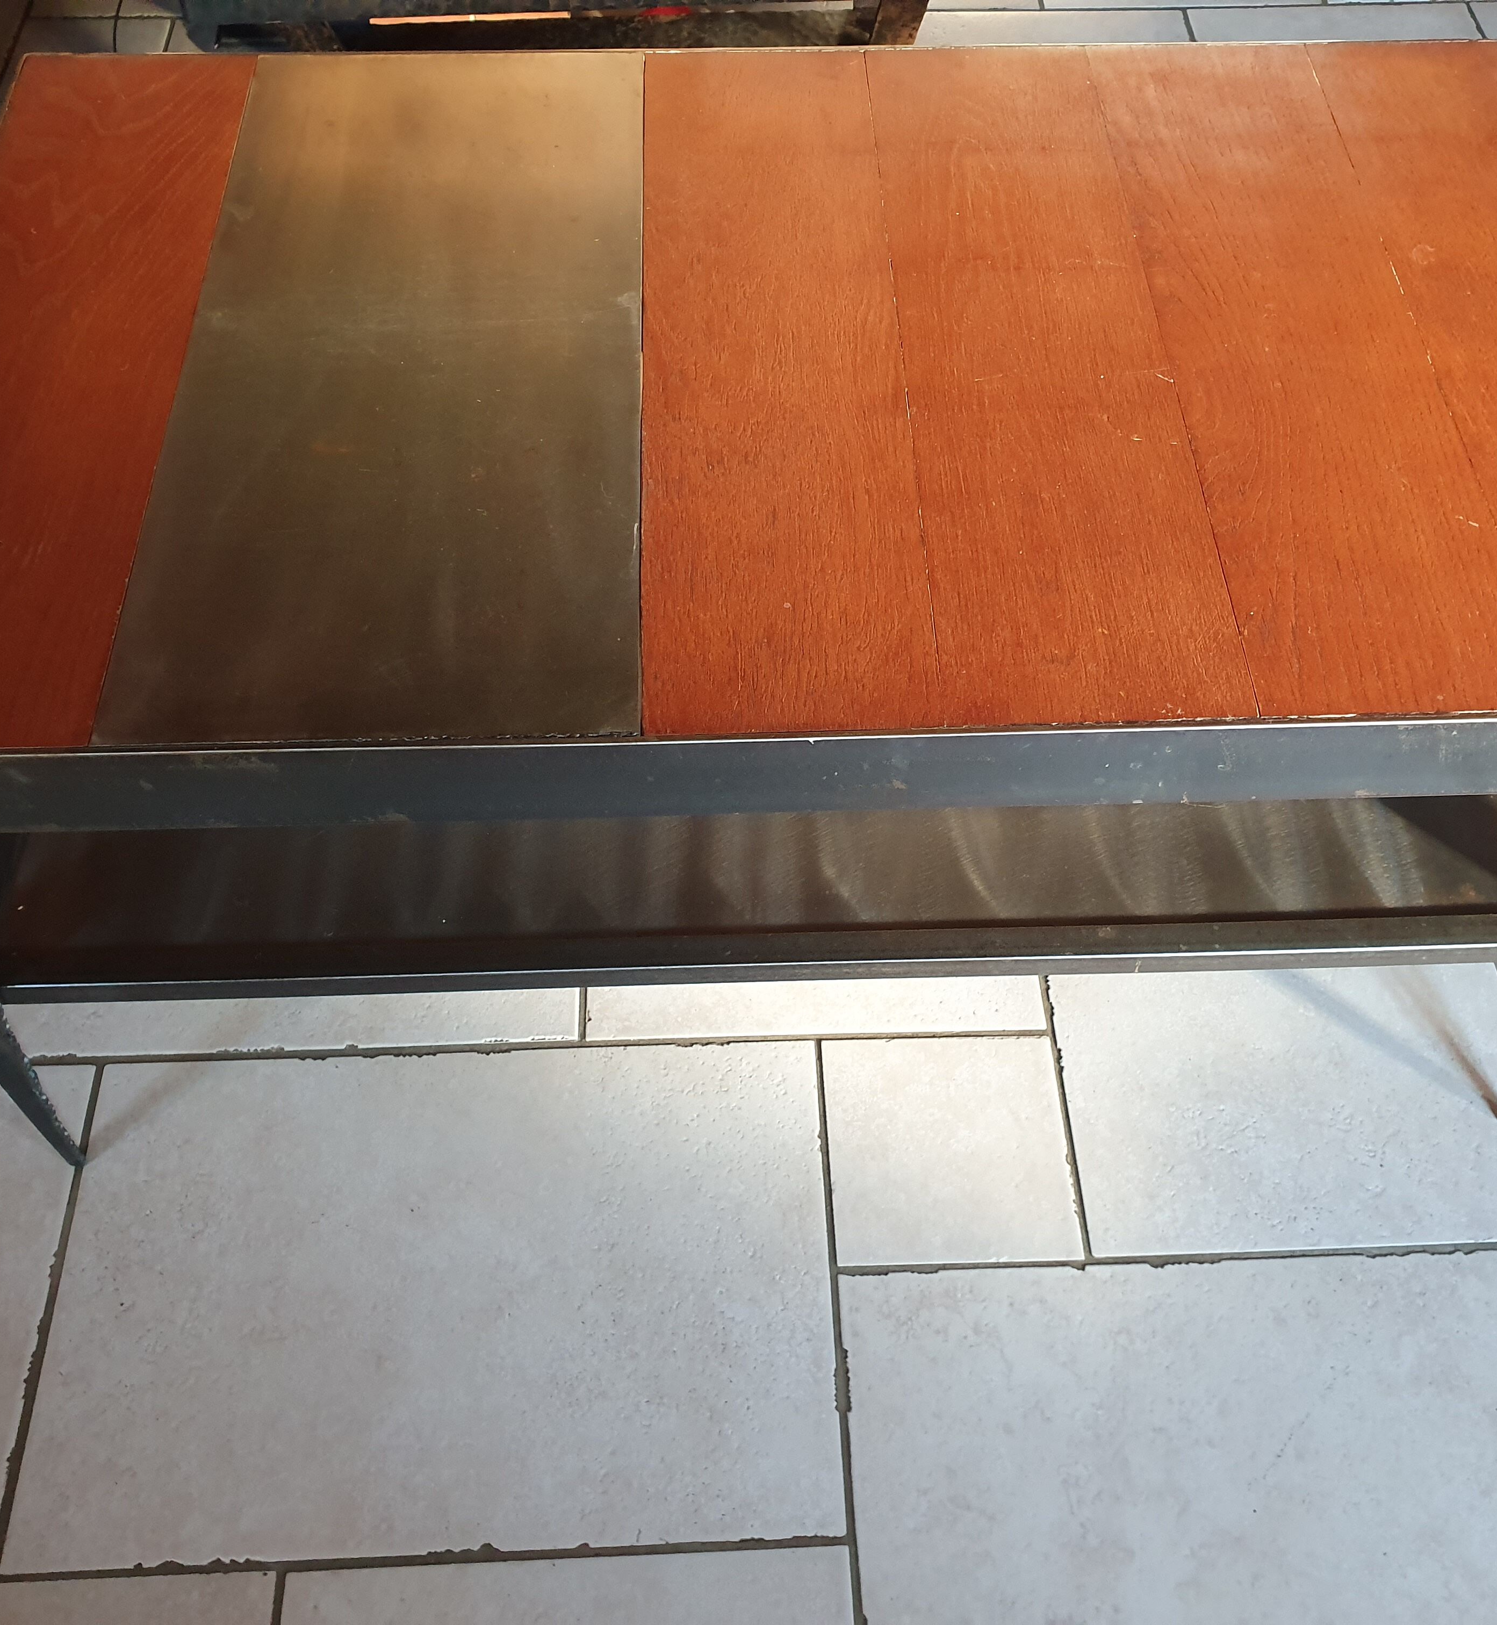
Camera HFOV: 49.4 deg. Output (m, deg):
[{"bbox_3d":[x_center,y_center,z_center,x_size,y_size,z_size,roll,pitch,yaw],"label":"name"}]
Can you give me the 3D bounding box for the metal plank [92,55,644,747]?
[{"bbox_3d":[-0.179,-0.255,0.881,0.244,0.005,0.546,-2,55,-2],"label":"metal plank"}]

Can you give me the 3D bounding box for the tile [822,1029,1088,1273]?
[{"bbox_3d":[0.133,0.226,1.091,0.158,0.010,0.158,-1,55,-2],"label":"tile"}]

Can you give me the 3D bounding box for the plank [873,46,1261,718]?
[{"bbox_3d":[0.152,-0.259,0.896,0.144,0.020,0.545,-1,55,-1],"label":"plank"}]

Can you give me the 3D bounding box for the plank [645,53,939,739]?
[{"bbox_3d":[0.012,-0.254,0.892,0.137,0.020,0.546,-1,55,-1],"label":"plank"}]

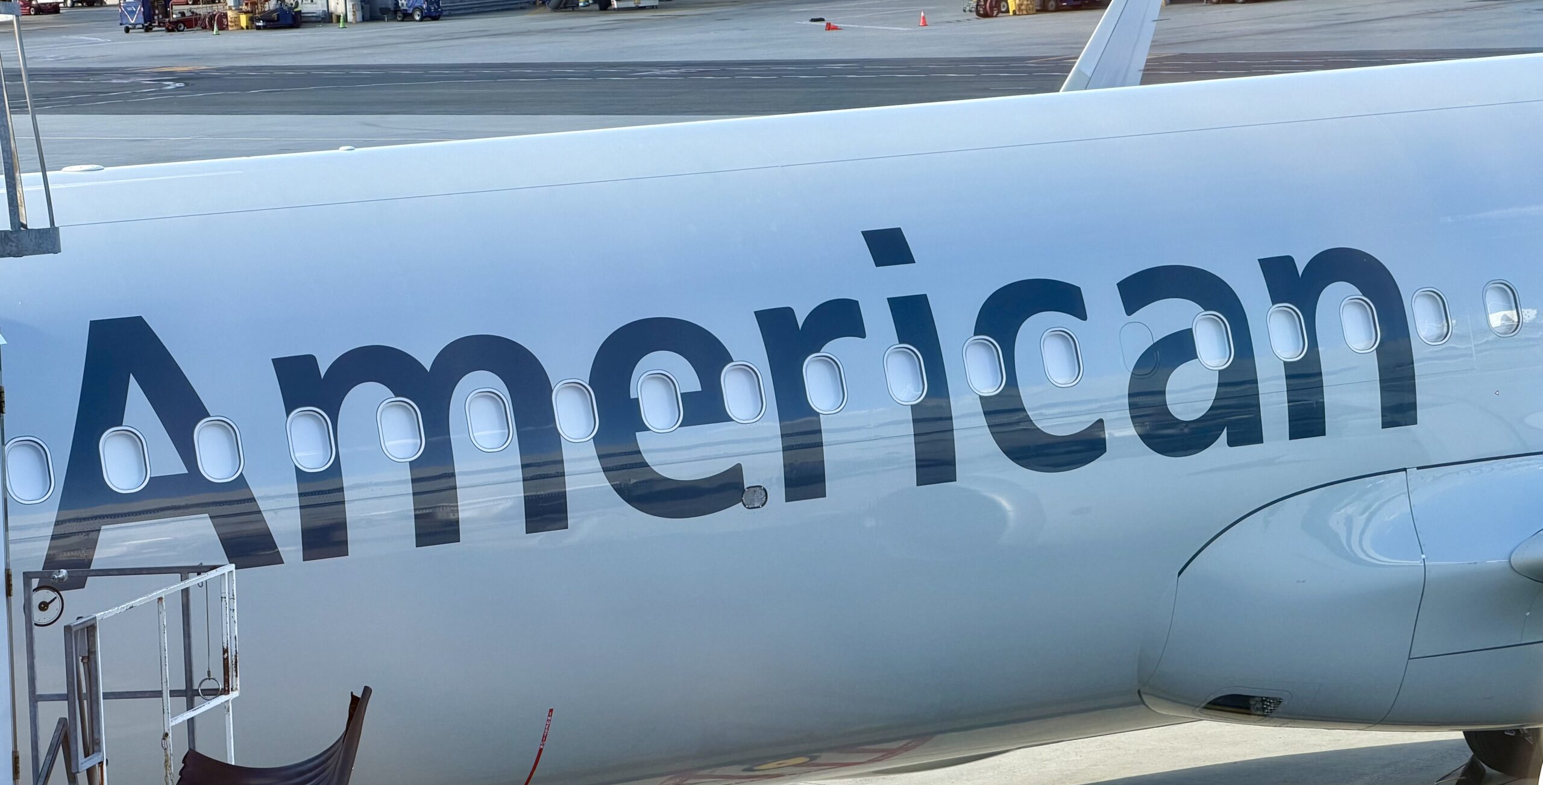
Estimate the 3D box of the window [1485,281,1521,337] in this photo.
[{"bbox_3d":[4.585,-0.521,28.027,0.275,0.367,0.050,-6,-8,-26],"label":"window"}]

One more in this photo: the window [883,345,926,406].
[{"bbox_3d":[0.782,-0.101,26.177,0.275,0.367,0.050,-6,-8,-26],"label":"window"}]

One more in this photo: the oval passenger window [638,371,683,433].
[{"bbox_3d":[-0.620,0.053,24.552,0.250,0.350,0.040,-6,-10,-26],"label":"oval passenger window"}]

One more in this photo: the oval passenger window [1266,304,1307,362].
[{"bbox_3d":[3.043,-0.349,26.323,0.250,0.350,0.040,-6,-10,-26],"label":"oval passenger window"}]

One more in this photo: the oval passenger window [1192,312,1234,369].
[{"bbox_3d":[2.684,-0.311,27.102,0.275,0.367,0.050,-6,-8,-26],"label":"oval passenger window"}]

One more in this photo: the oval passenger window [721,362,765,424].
[{"bbox_3d":[-0.162,0.003,24.773,0.250,0.350,0.040,-6,-10,-26],"label":"oval passenger window"}]

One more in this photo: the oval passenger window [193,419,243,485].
[{"bbox_3d":[-3.021,0.320,24.326,0.275,0.367,0.050,-6,-8,-26],"label":"oval passenger window"}]

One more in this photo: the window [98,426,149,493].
[{"bbox_3d":[-3.496,0.373,24.095,0.275,0.367,0.050,-6,-8,-26],"label":"window"}]

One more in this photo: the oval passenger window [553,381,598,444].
[{"bbox_3d":[-1.077,0.103,24.330,0.250,0.350,0.040,-6,-10,-26],"label":"oval passenger window"}]

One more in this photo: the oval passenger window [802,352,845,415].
[{"bbox_3d":[0.307,-0.048,25.945,0.275,0.367,0.050,-6,-8,-26],"label":"oval passenger window"}]

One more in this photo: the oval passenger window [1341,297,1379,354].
[{"bbox_3d":[3.634,-0.416,27.565,0.275,0.367,0.050,-6,-8,-26],"label":"oval passenger window"}]

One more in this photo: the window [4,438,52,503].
[{"bbox_3d":[-3.971,0.425,23.864,0.275,0.367,0.050,-6,-8,-26],"label":"window"}]

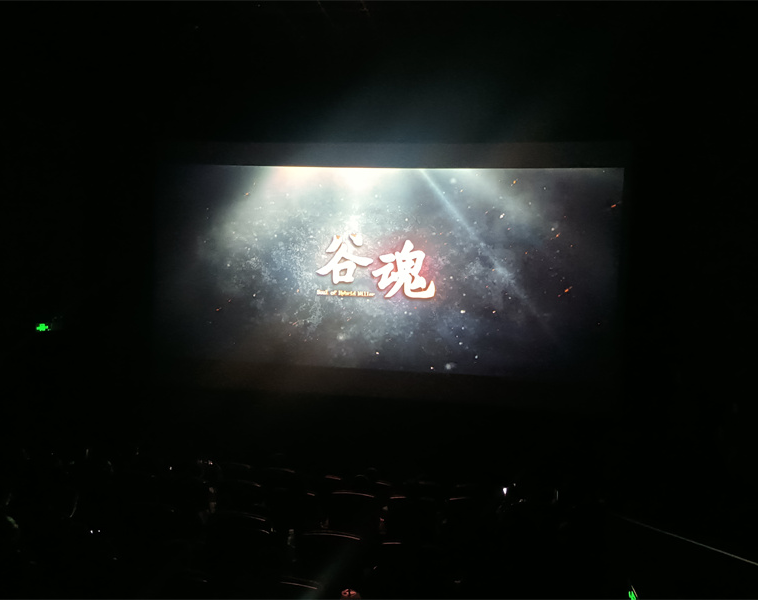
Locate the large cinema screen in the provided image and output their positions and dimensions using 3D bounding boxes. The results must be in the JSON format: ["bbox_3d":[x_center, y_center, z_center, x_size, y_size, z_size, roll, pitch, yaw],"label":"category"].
[{"bbox_3d":[-0.041,-0.653,13.342,10.200,5.450,0.200,2,1,9],"label":"large cinema screen"}]

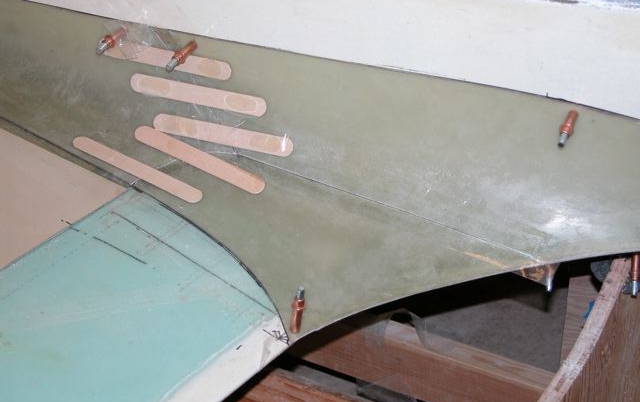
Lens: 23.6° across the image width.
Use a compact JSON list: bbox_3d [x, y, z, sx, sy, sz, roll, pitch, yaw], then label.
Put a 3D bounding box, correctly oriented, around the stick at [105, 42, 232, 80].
[{"bbox_3d":[-0.146,-0.134,1.454,0.150,0.018,0.002,14,31,26],"label":"stick"}]

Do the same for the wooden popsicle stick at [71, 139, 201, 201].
[{"bbox_3d":[-0.170,-0.030,1.432,0.150,0.002,0.018,22,47,22],"label":"wooden popsicle stick"}]

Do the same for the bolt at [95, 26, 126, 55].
[{"bbox_3d":[-0.196,-0.152,1.451,0.010,0.010,0.039,40,53,0],"label":"bolt"}]

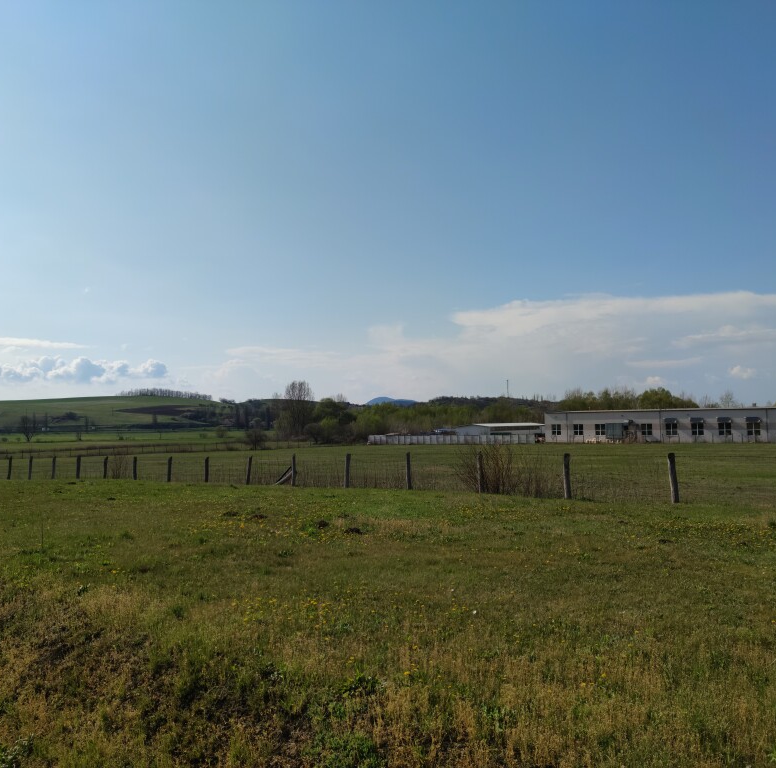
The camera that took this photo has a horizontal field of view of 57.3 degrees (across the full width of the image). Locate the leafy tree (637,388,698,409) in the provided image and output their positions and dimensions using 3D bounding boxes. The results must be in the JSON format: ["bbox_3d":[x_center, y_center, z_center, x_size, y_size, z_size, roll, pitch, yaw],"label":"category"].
[{"bbox_3d":[59.049,6.285,150.000,13.099,10.669,11.134,-2,-4,21],"label":"leafy tree"}]

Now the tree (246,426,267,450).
[{"bbox_3d":[-23.151,9.639,125.000,3.521,4.137,3.521,1,-4,-10],"label":"tree"}]

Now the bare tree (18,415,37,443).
[{"bbox_3d":[-137.091,16.922,270.000,6.845,10.648,6.845,2,-5,-27],"label":"bare tree"}]

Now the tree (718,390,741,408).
[{"bbox_3d":[79.363,7.146,165.000,5.113,11.271,5.113,-2,-4,26],"label":"tree"}]

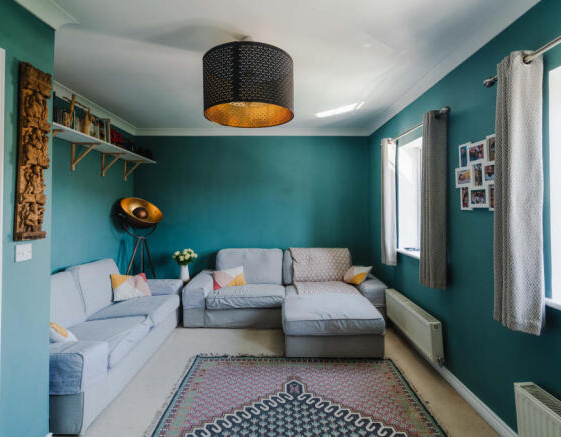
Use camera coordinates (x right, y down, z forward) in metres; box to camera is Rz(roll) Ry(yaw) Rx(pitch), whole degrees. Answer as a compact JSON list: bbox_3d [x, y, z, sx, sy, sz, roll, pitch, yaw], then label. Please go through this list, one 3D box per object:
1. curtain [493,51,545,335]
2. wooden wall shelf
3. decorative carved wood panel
[{"bbox_3d":[1.222,-0.125,1.490,0.120,1.360,0.220,0,1,-1],"label":"curtain"},{"bbox_3d":[-1.913,-0.637,3.100,0.300,0.300,2.100,0,1,-1],"label":"wooden wall shelf"},{"bbox_3d":[-1.280,-0.335,1.510,0.060,0.870,0.155,0,1,-1],"label":"decorative carved wood panel"}]

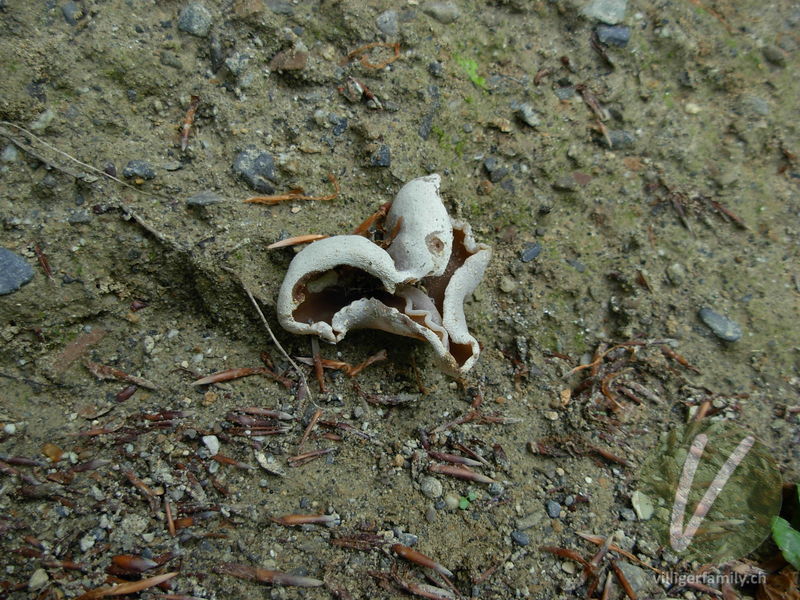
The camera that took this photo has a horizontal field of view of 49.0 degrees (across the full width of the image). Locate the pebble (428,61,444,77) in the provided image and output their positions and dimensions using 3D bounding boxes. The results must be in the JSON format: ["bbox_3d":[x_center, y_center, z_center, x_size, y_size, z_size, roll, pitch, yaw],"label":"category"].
[{"bbox_3d":[0.014,-0.087,0.331,0.005,0.004,0.006,-18,59,-11],"label":"pebble"}]

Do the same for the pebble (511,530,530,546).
[{"bbox_3d":[0.032,0.063,0.233,0.004,0.003,0.003,32,63,19],"label":"pebble"}]

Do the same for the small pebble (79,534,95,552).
[{"bbox_3d":[-0.083,0.064,0.233,0.004,0.003,0.004,28,61,17],"label":"small pebble"}]

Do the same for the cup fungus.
[{"bbox_3d":[-0.005,-0.007,0.263,0.064,0.032,0.052,0,57,0],"label":"cup fungus"}]

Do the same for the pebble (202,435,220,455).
[{"bbox_3d":[-0.053,0.041,0.248,0.004,0.003,0.005,-25,60,-15],"label":"pebble"}]

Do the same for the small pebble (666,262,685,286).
[{"bbox_3d":[0.094,-0.009,0.299,0.006,0.005,0.007,-15,61,-9],"label":"small pebble"}]

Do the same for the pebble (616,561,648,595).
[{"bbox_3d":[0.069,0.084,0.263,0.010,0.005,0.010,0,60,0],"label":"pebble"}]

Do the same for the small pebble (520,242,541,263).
[{"bbox_3d":[0.042,-0.015,0.284,0.008,0.003,0.004,-39,65,-22],"label":"small pebble"}]

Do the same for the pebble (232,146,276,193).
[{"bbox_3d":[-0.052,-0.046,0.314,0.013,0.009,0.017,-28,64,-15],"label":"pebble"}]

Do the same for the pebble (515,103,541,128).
[{"bbox_3d":[0.046,-0.067,0.318,0.005,0.004,0.010,-28,61,-17],"label":"pebble"}]

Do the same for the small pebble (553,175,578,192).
[{"bbox_3d":[0.060,-0.042,0.319,0.009,0.005,0.007,0,37,0],"label":"small pebble"}]

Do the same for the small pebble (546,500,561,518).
[{"bbox_3d":[0.047,0.064,0.267,0.004,0.004,0.006,0,37,0],"label":"small pebble"}]

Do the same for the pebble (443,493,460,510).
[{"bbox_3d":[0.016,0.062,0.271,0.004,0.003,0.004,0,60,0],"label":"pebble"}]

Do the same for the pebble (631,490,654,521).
[{"bbox_3d":[0.075,0.063,0.271,0.005,0.003,0.009,-11,61,-6],"label":"pebble"}]

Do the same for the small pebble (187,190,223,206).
[{"bbox_3d":[-0.068,-0.035,0.306,0.013,0.005,0.006,0,37,0],"label":"small pebble"}]

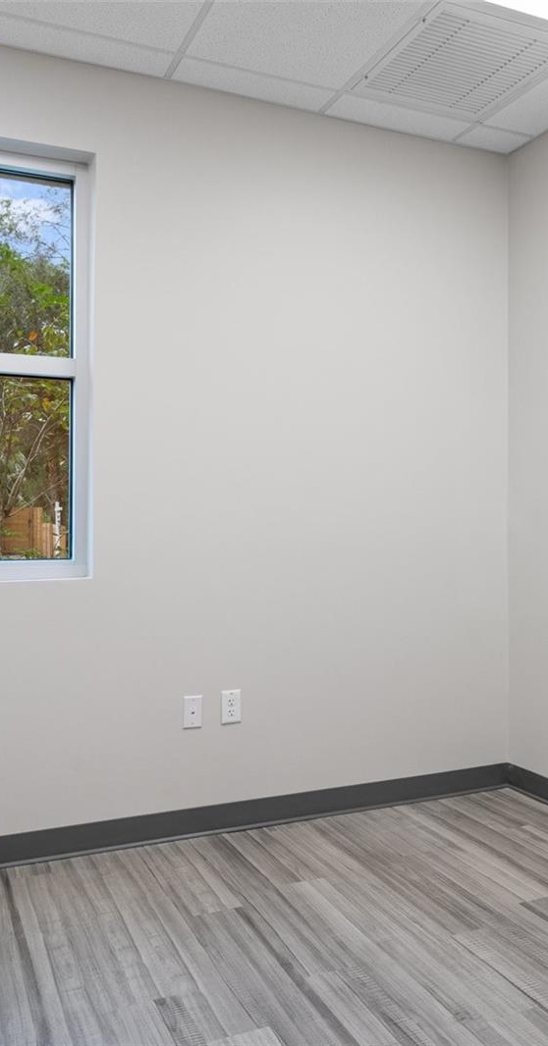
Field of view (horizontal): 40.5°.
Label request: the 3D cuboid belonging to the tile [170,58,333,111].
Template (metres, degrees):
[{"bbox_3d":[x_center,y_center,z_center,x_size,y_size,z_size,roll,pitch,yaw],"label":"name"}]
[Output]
[{"bbox_3d":[-0.063,-1.609,2.714,0.590,0.020,0.146,0,0,-23],"label":"tile"}]

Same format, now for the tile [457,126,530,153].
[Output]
[{"bbox_3d":[0.925,-1.611,3.099,0.275,0.020,0.145,0,0,-23],"label":"tile"}]

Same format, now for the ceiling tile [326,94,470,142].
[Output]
[{"bbox_3d":[0.506,-1.610,2.934,0.588,0.020,0.146,0,0,-23],"label":"ceiling tile"}]

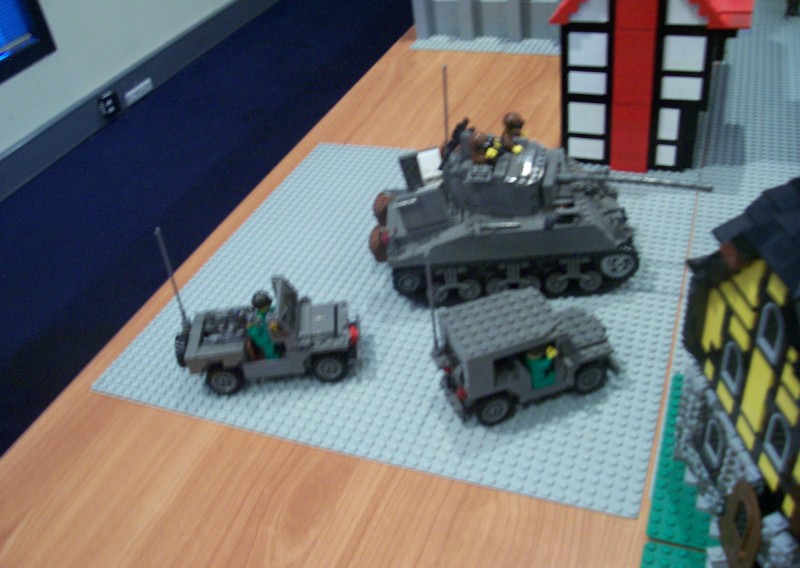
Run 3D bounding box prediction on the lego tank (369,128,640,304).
[{"bbox_3d":[0.082,-0.053,0.596,0.200,0.100,0.084,-3,37,7],"label":"lego tank"}]

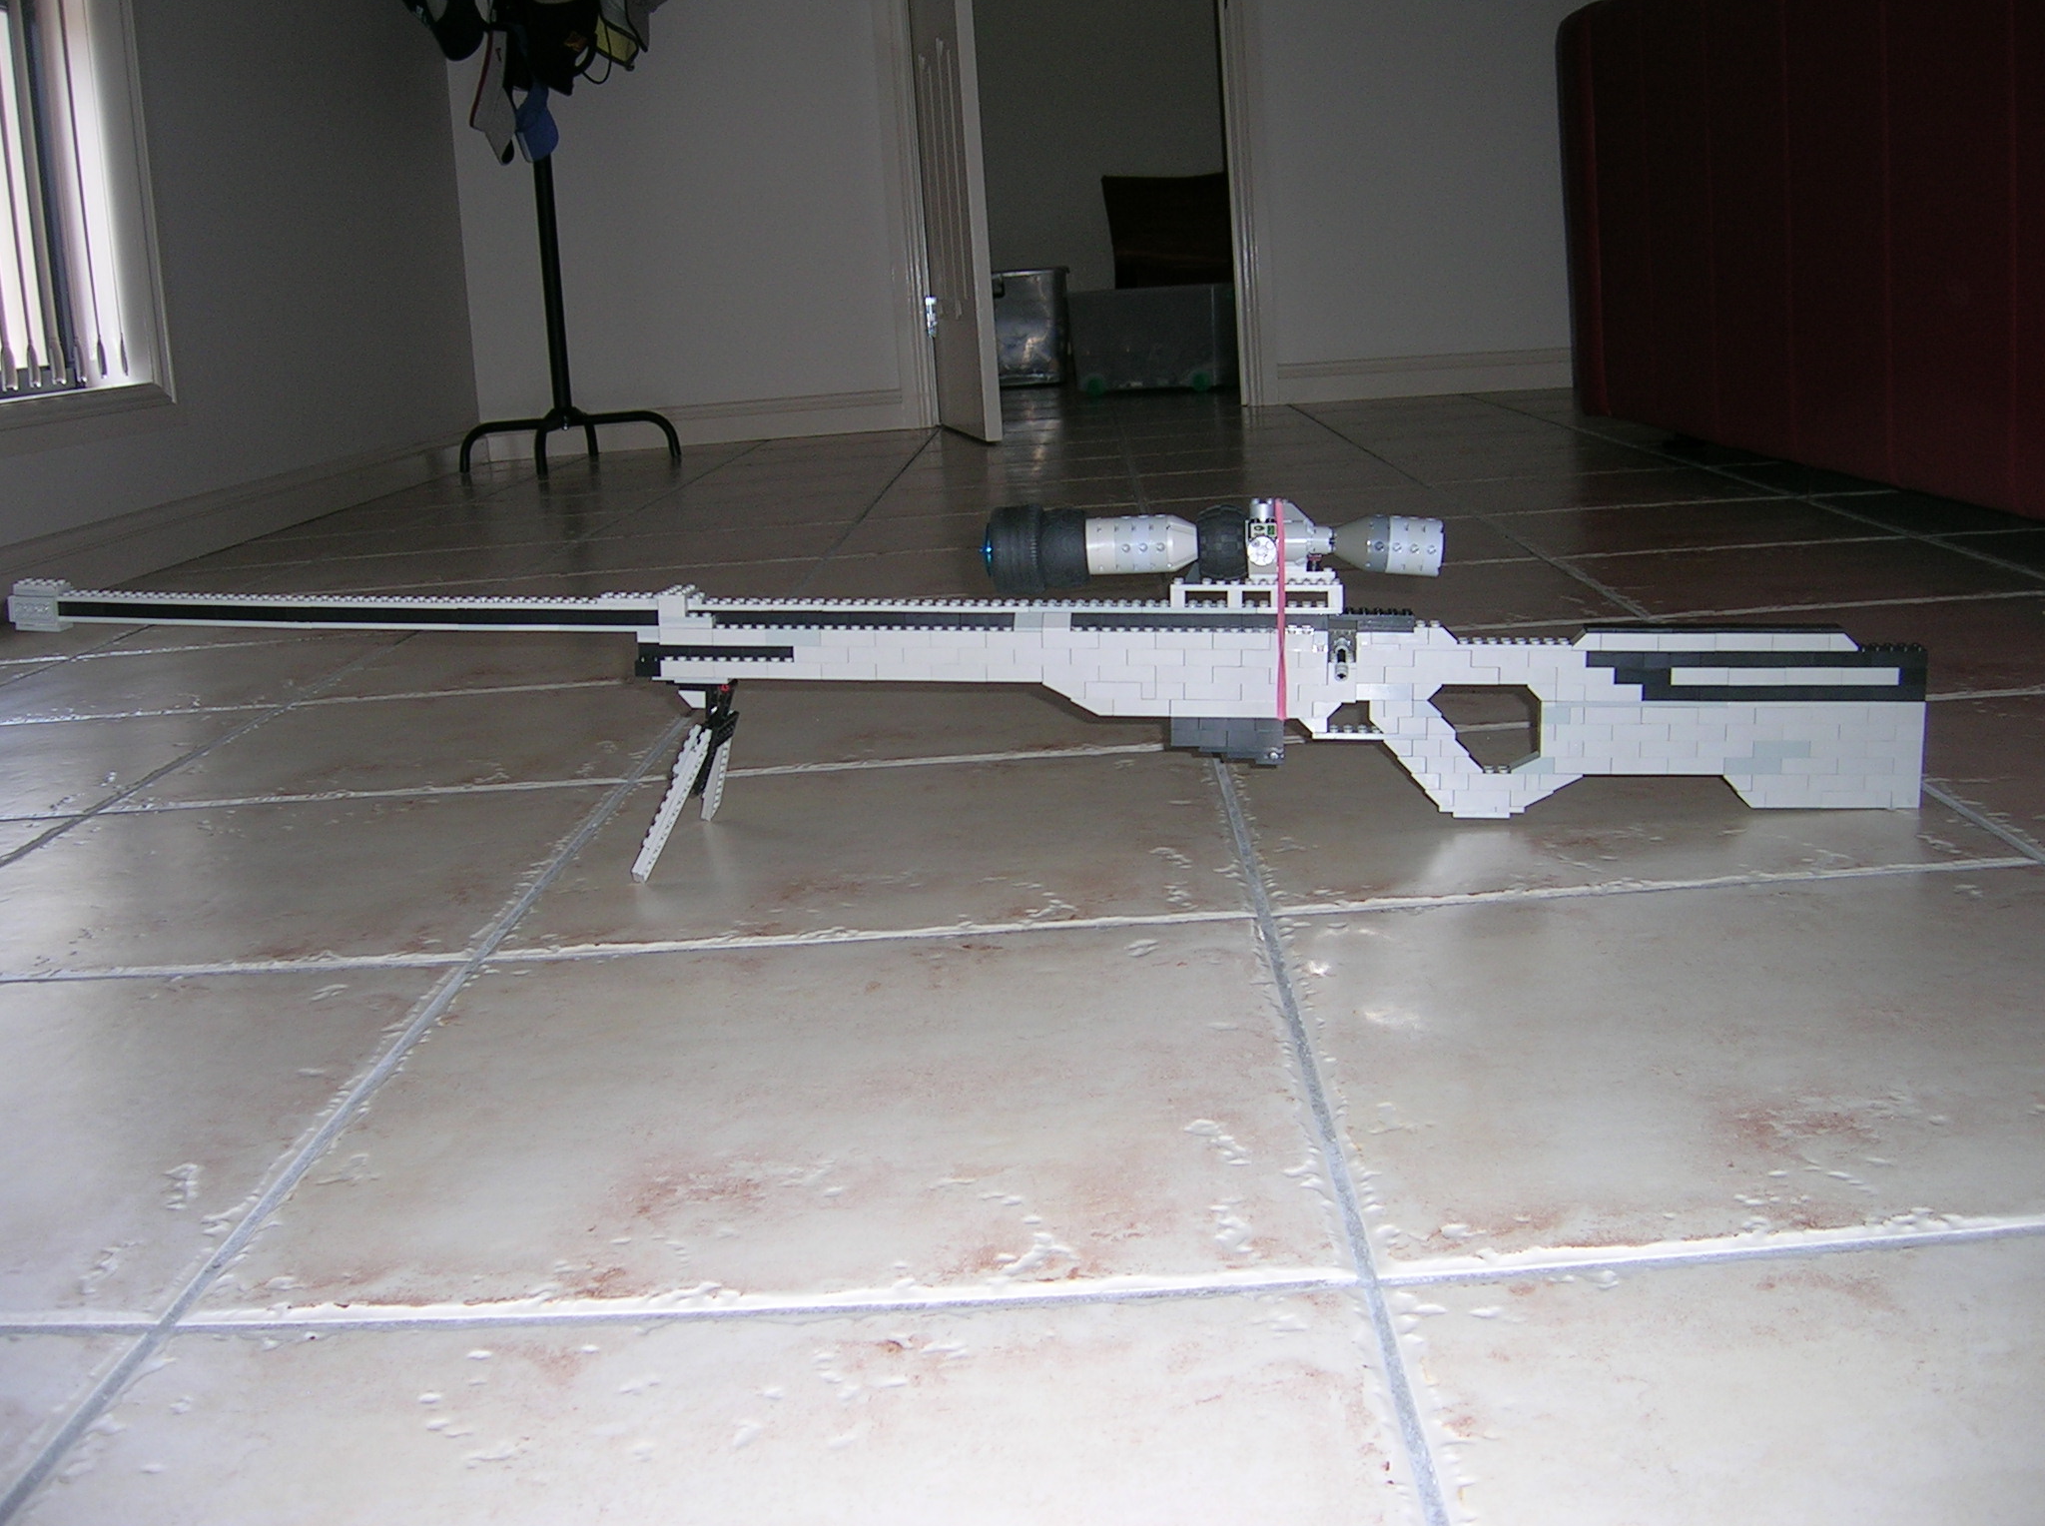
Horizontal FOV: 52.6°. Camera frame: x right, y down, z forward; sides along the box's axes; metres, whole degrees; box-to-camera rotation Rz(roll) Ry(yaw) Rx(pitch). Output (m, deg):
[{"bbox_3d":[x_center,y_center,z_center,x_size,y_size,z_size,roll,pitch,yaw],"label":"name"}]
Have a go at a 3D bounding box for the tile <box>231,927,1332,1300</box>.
[{"bbox_3d":[-0.083,0.137,0.844,0.395,0.010,0.390,-4,13,2],"label":"tile"}]

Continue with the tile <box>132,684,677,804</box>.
[{"bbox_3d":[-0.459,-0.014,1.610,0.395,0.010,0.390,-4,13,2],"label":"tile"}]

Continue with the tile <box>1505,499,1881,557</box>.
[{"bbox_3d":[0.747,-0.262,2.310,0.395,0.010,0.390,-4,13,2],"label":"tile"}]

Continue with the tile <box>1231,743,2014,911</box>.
[{"bbox_3d":[0.324,0.024,1.202,0.395,0.010,0.390,-4,13,2],"label":"tile"}]

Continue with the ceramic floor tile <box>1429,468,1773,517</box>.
[{"bbox_3d":[0.758,-0.350,2.685,0.395,0.010,0.390,-4,13,2],"label":"ceramic floor tile"}]

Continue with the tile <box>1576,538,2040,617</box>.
[{"bbox_3d":[0.735,-0.174,1.935,0.395,0.010,0.390,-4,13,2],"label":"tile"}]

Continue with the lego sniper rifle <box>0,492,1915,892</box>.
[{"bbox_3d":[-0.075,-0.050,1.195,1.155,0.195,0.140,0,14,9],"label":"lego sniper rifle"}]

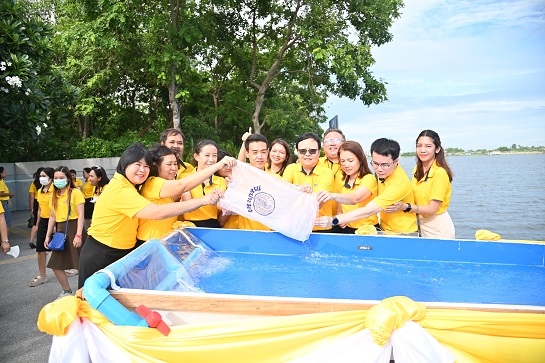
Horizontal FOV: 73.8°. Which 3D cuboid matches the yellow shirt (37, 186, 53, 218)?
[{"bbox_3d":[-3.043,0.285,4.930,0.410,0.460,0.240,0,4,24],"label":"yellow shirt"}]

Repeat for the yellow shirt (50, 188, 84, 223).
[{"bbox_3d":[-2.461,0.276,4.360,0.430,0.450,0.250,-1,3,9],"label":"yellow shirt"}]

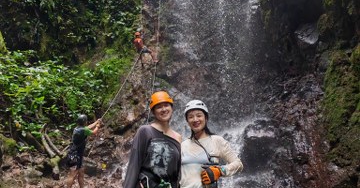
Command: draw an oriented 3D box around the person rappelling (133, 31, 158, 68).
[{"bbox_3d":[-1.260,-1.735,12.424,0.850,1.380,0.550,9,-14,-39],"label":"person rappelling"}]

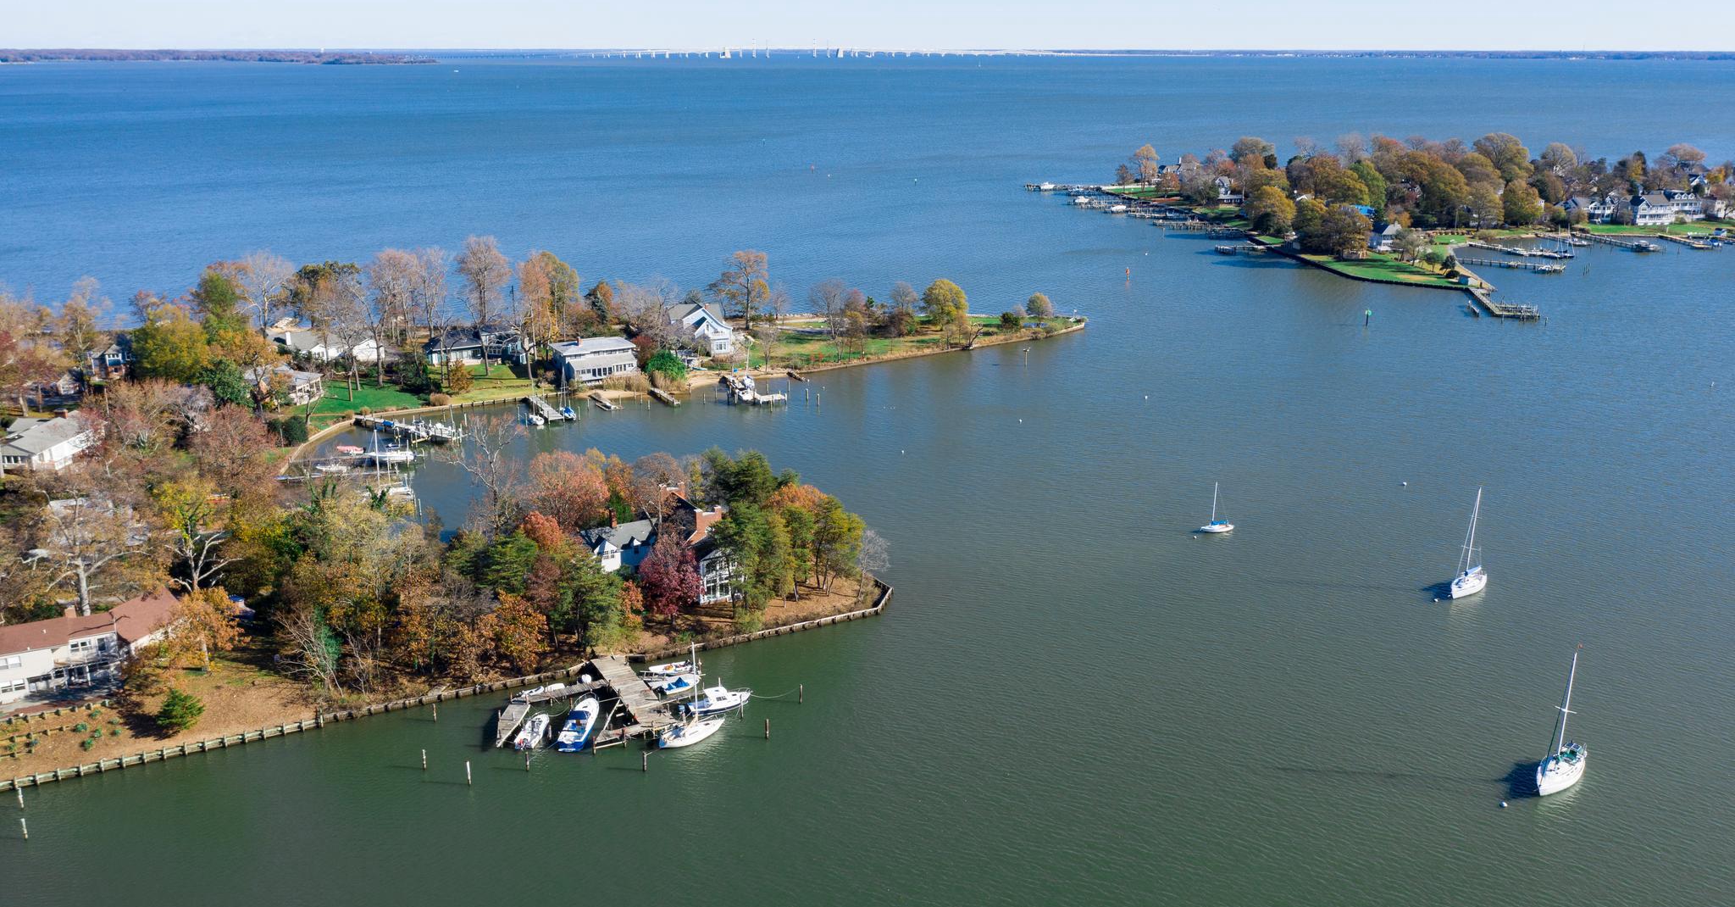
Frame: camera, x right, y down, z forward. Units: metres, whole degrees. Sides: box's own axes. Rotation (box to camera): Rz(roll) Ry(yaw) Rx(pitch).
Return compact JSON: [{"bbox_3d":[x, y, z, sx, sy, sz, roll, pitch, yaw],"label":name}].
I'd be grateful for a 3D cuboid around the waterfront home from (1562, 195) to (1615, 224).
[{"bbox_3d":[282.840,-95.880,529.680,15.000,9.800,11.000,-4,17,-12],"label":"waterfront home"}]

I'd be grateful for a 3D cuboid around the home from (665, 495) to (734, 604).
[{"bbox_3d":[-21.250,11.220,171.570,8.300,11.300,13.000,-9,19,-29],"label":"home"}]

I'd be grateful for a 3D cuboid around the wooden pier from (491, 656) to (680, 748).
[{"bbox_3d":[-31.130,26.640,143.300,17.500,2.200,19.000,-8,19,-26],"label":"wooden pier"}]

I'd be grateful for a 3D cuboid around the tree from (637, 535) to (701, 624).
[{"bbox_3d":[-22.763,14.504,154.953,7.147,11.134,7.147,0,17,0],"label":"tree"}]

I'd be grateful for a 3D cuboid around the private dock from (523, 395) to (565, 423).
[{"bbox_3d":[-62.960,-8.560,264.150,3.100,2.000,17.800,-9,19,-27],"label":"private dock"}]

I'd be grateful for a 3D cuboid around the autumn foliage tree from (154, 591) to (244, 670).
[{"bbox_3d":[-72.220,19.070,145.730,9.000,9.300,8.600,0,17,0],"label":"autumn foliage tree"}]

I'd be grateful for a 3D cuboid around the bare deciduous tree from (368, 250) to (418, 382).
[{"bbox_3d":[-92.807,-26.548,264.668,10.076,26.973,10.076,0,17,0],"label":"bare deciduous tree"}]

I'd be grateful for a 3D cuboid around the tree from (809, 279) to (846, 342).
[{"bbox_3d":[-9.450,-34.180,318.830,8.760,14.110,8.580,0,17,-2],"label":"tree"}]

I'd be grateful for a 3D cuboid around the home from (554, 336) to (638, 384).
[{"bbox_3d":[-57.000,-19.960,281.739,15.000,6.500,12.500,-9,19,-29],"label":"home"}]

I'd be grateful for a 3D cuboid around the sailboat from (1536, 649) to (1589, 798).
[{"bbox_3d":[66.200,24.982,127.026,8.900,13.200,2.900,-14,22,-39],"label":"sailboat"}]

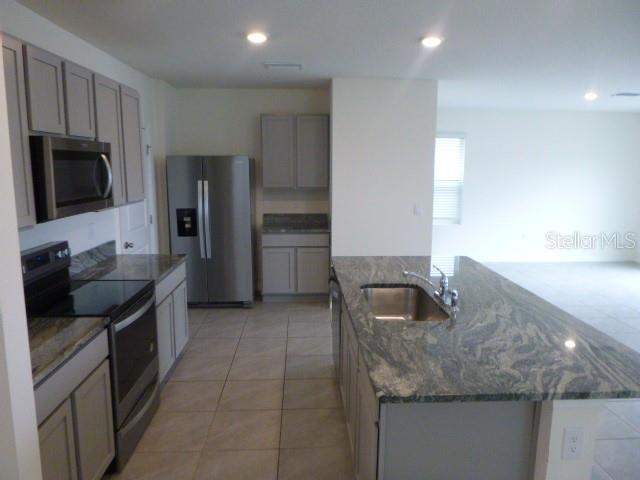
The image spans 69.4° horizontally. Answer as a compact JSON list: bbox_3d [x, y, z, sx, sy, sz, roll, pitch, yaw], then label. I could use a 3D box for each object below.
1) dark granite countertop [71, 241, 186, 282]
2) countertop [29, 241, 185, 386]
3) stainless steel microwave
[{"bbox_3d":[-1.433,0.151,3.485,0.650,0.150,0.930,0,9,-3],"label":"dark granite countertop"},{"bbox_3d":[-1.435,0.295,2.876,0.640,0.155,2.470,0,9,-2],"label":"countertop"},{"bbox_3d":[-1.543,-0.371,2.678,0.410,0.425,0.758,0,9,-2],"label":"stainless steel microwave"}]

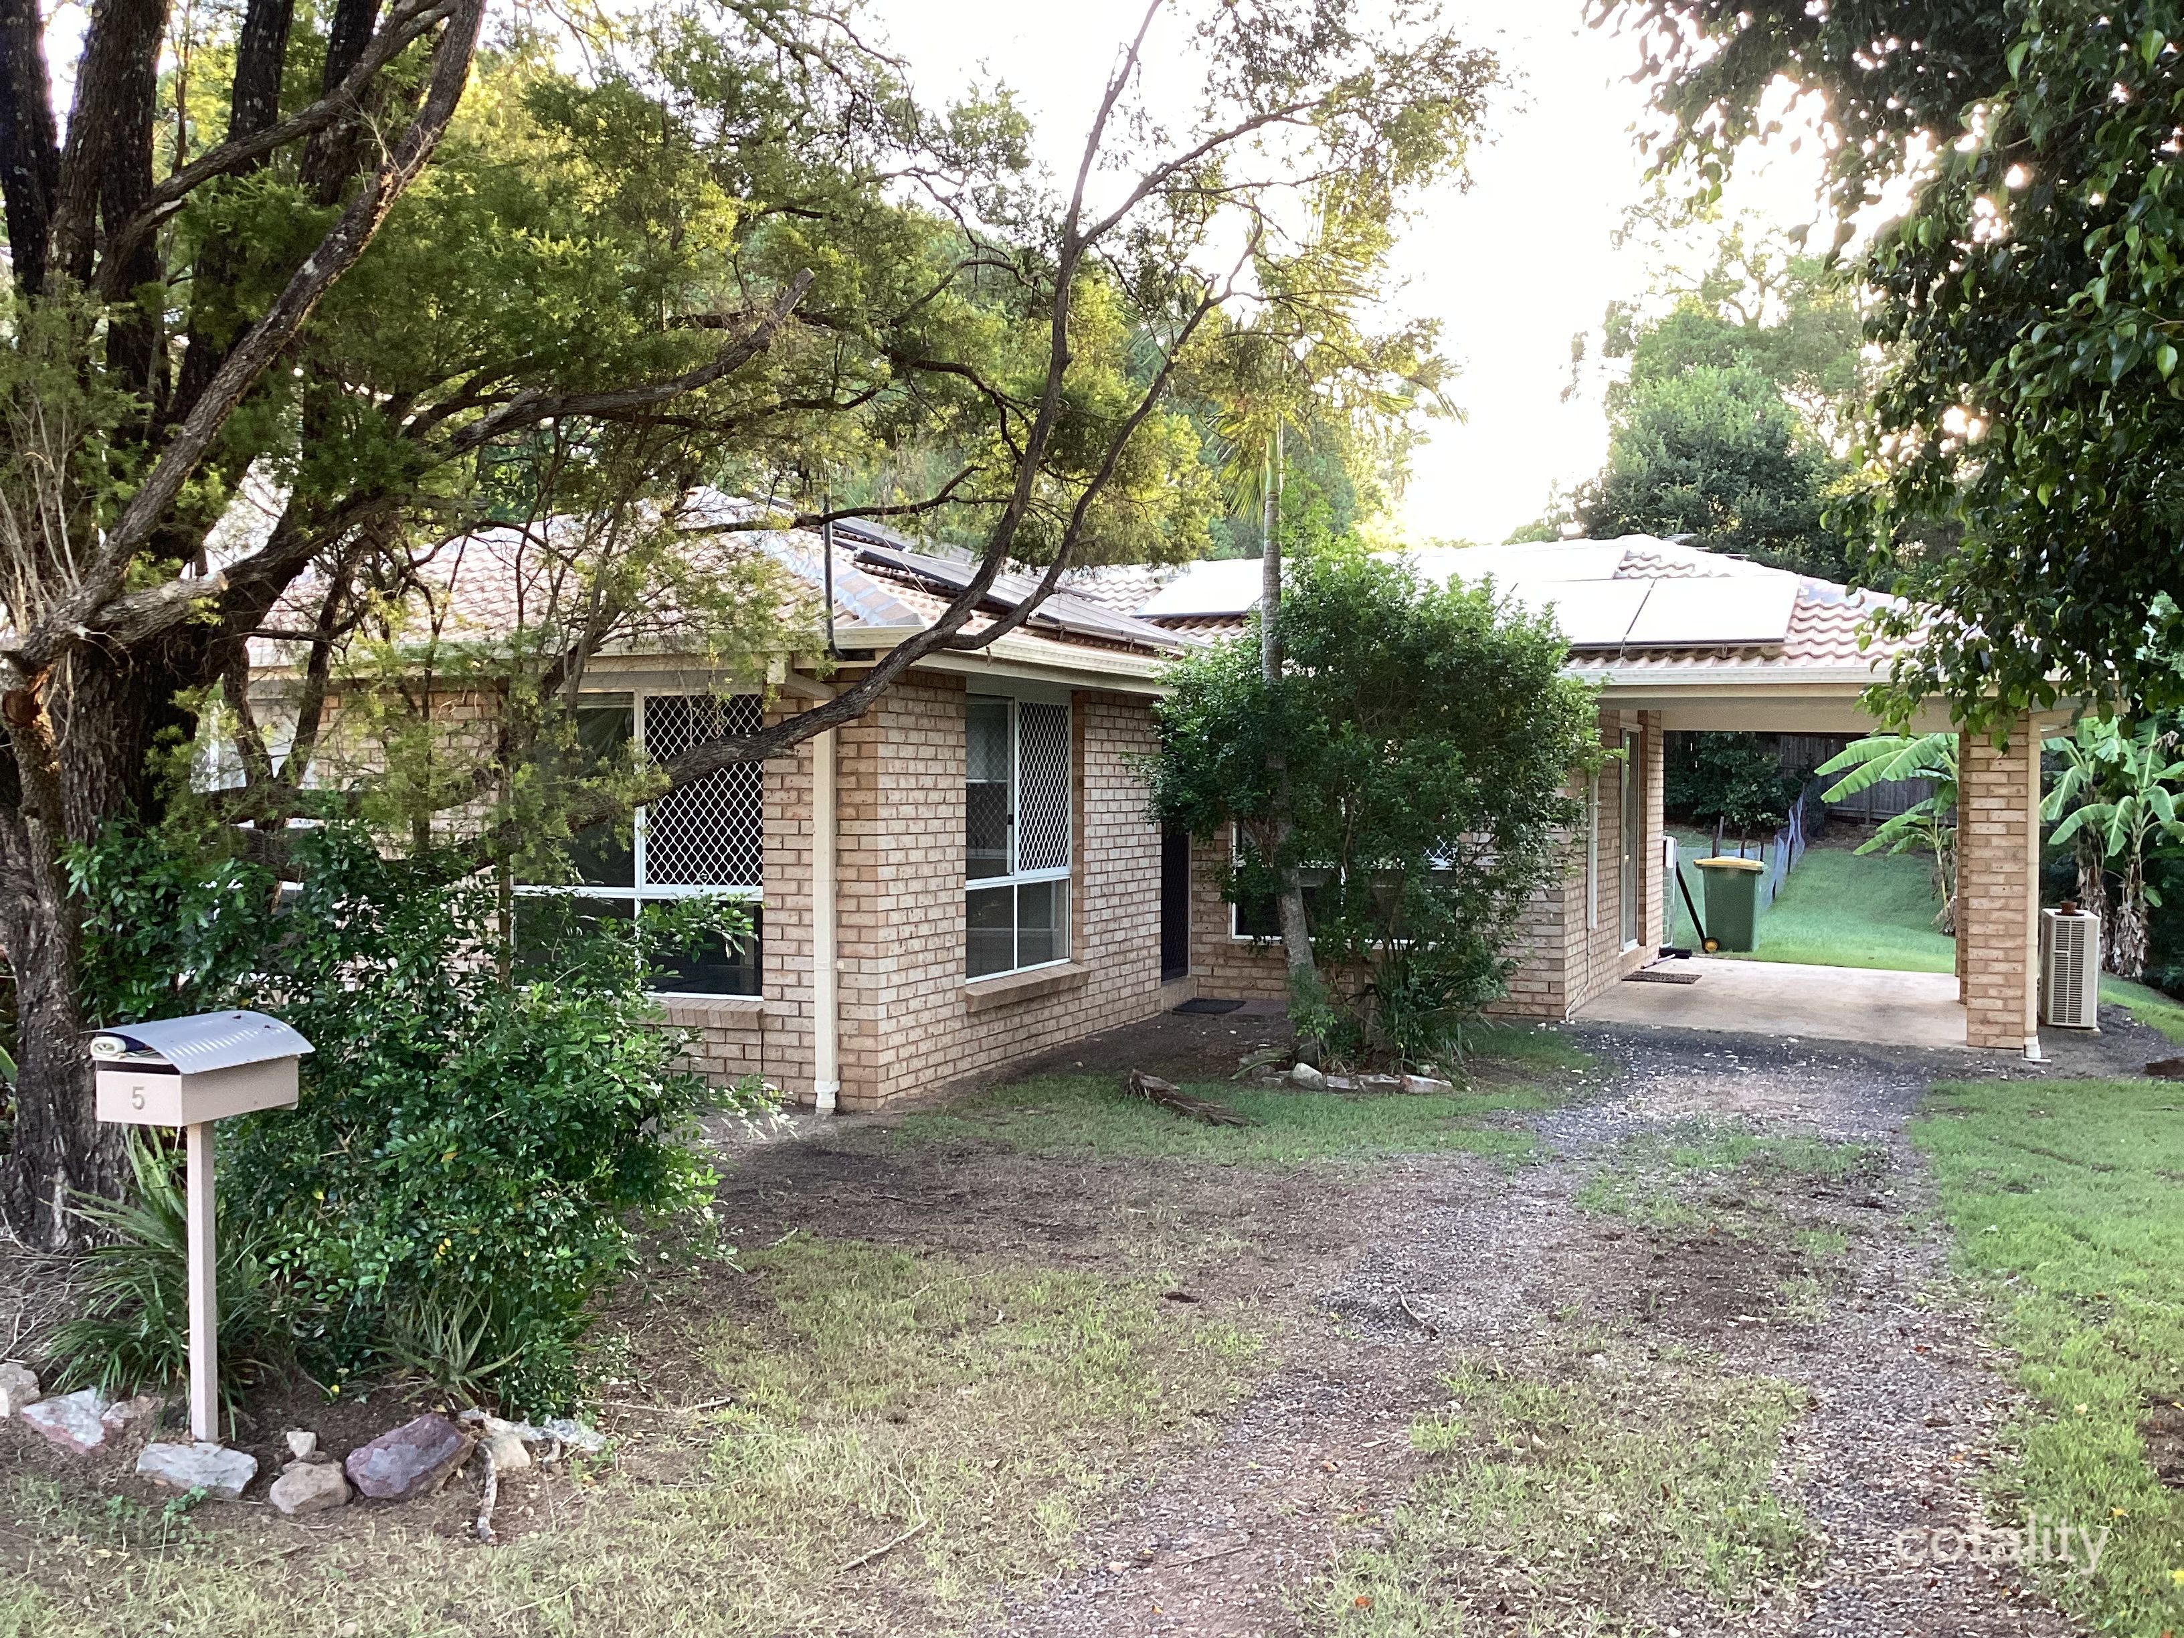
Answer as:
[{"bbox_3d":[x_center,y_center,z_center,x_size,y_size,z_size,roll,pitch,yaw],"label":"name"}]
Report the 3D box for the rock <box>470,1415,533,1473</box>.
[{"bbox_3d":[-1.493,1.593,4.948,0.150,0.105,0.140,0,1,-17],"label":"rock"}]

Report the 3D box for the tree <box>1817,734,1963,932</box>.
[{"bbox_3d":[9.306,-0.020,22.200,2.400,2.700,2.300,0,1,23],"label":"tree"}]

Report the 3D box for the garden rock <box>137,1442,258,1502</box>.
[{"bbox_3d":[-2.175,1.599,4.754,0.285,0.100,0.160,0,1,-25],"label":"garden rock"}]

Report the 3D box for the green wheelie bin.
[{"bbox_3d":[6.980,0.924,21.400,0.735,1.060,0.580,0,1,20],"label":"green wheelie bin"}]

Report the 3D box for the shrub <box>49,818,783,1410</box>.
[{"bbox_3d":[-2.167,0.817,6.250,2.100,1.600,1.850,0,1,-19],"label":"shrub"}]

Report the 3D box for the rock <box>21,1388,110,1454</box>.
[{"bbox_3d":[-2.670,1.582,5.089,0.215,0.120,0.170,-1,1,-28],"label":"rock"}]

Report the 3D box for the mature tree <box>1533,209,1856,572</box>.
[{"bbox_3d":[13.000,-6.600,42.000,7.200,12.600,7.000,0,1,18],"label":"mature tree"}]

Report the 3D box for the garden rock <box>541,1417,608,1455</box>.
[{"bbox_3d":[-1.342,1.611,5.077,0.165,0.065,0.120,0,1,-15],"label":"garden rock"}]

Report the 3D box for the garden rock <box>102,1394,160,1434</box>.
[{"bbox_3d":[-2.571,1.602,5.229,0.145,0.075,0.120,0,1,-26],"label":"garden rock"}]

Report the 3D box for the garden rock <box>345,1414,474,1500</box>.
[{"bbox_3d":[-1.671,1.569,4.784,0.300,0.160,0.200,0,1,-19],"label":"garden rock"}]

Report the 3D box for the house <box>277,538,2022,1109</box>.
[{"bbox_3d":[0.571,-0.522,16.075,14.000,4.150,12.200,0,1,23],"label":"house"}]

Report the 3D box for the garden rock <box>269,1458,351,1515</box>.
[{"bbox_3d":[-1.864,1.598,4.661,0.190,0.105,0.140,0,1,-22],"label":"garden rock"}]

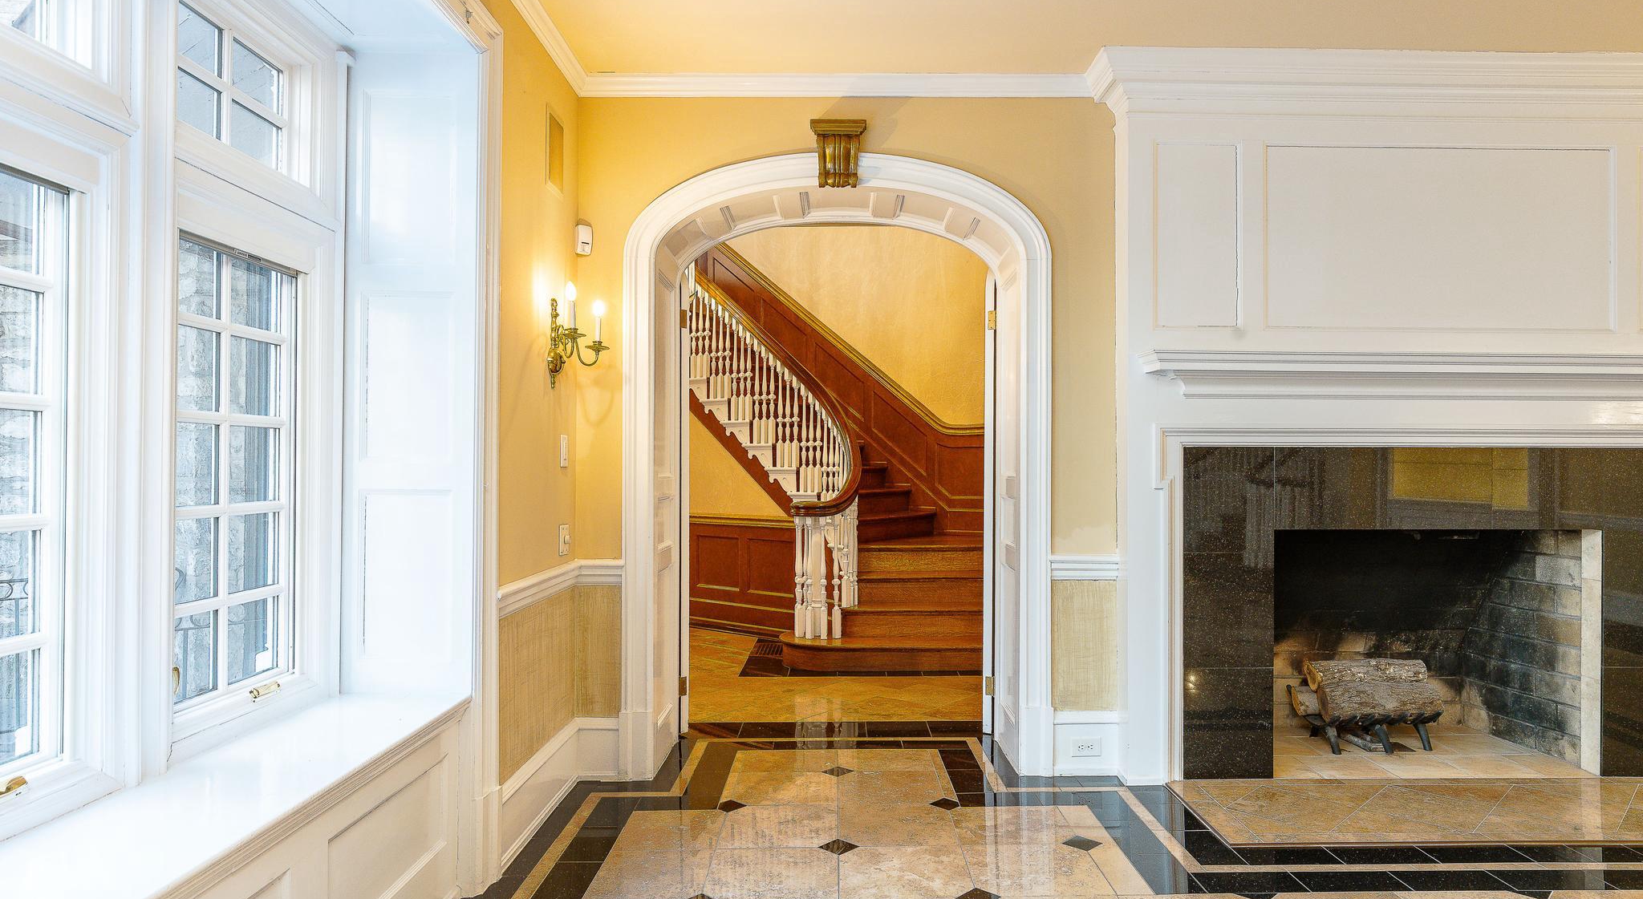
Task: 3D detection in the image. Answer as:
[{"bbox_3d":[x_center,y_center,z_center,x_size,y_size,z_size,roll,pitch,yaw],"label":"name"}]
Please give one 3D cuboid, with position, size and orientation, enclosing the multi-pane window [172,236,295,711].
[{"bbox_3d":[-1.455,0.065,2.360,0.060,1.080,0.540,0,-1,1],"label":"multi-pane window"}]

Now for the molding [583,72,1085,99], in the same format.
[{"bbox_3d":[0.058,-1.417,3.735,2.020,0.085,0.065,0,-1,0],"label":"molding"}]

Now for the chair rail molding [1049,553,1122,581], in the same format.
[{"bbox_3d":[1.034,0.463,3.747,0.285,0.098,0.040,0,-1,0],"label":"chair rail molding"}]

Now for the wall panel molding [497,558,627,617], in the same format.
[{"bbox_3d":[-0.872,0.478,3.340,0.180,0.105,0.870,0,-1,1],"label":"wall panel molding"}]

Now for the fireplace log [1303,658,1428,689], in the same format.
[{"bbox_3d":[2.385,0.985,4.200,0.480,0.130,0.135,0,-1,0],"label":"fireplace log"}]

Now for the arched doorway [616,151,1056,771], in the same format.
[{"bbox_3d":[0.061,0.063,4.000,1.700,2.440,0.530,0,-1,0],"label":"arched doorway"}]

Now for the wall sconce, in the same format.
[{"bbox_3d":[-0.877,-0.397,3.410,0.175,0.360,0.380,0,-1,1],"label":"wall sconce"}]

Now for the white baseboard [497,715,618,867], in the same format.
[{"bbox_3d":[-0.920,1.210,3.465,0.180,0.265,0.930,0,-1,1],"label":"white baseboard"}]

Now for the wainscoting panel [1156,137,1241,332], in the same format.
[{"bbox_3d":[1.423,-0.813,3.630,0.325,0.715,0.025,0,-1,0],"label":"wainscoting panel"}]

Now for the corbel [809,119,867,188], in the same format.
[{"bbox_3d":[0.066,-1.130,3.700,0.215,0.255,0.130,0,-1,0],"label":"corbel"}]

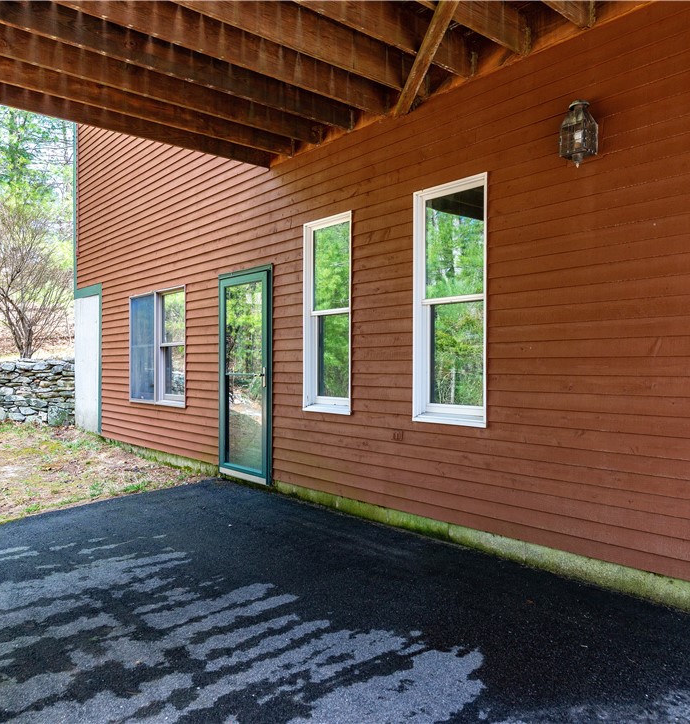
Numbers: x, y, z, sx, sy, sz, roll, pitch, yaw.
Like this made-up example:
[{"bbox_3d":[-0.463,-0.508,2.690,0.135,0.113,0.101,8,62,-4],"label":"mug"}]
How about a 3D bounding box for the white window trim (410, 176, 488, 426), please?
[{"bbox_3d":[0.739,-0.400,4.175,0.100,1.658,0.637,1,-1,-42],"label":"white window trim"}]

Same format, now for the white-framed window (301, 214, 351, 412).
[{"bbox_3d":[-0.127,-0.393,5.135,0.100,1.651,0.631,1,-1,-42],"label":"white-framed window"}]

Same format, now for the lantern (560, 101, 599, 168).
[{"bbox_3d":[1.320,-1.280,3.391,0.190,0.375,0.160,1,-1,-42],"label":"lantern"}]

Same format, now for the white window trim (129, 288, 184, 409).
[{"bbox_3d":[-2.345,-0.174,7.593,0.100,1.423,1.595,1,-1,-42],"label":"white window trim"}]

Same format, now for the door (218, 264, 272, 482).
[{"bbox_3d":[-0.979,0.122,6.075,0.100,2.090,0.976,1,-1,-42],"label":"door"}]

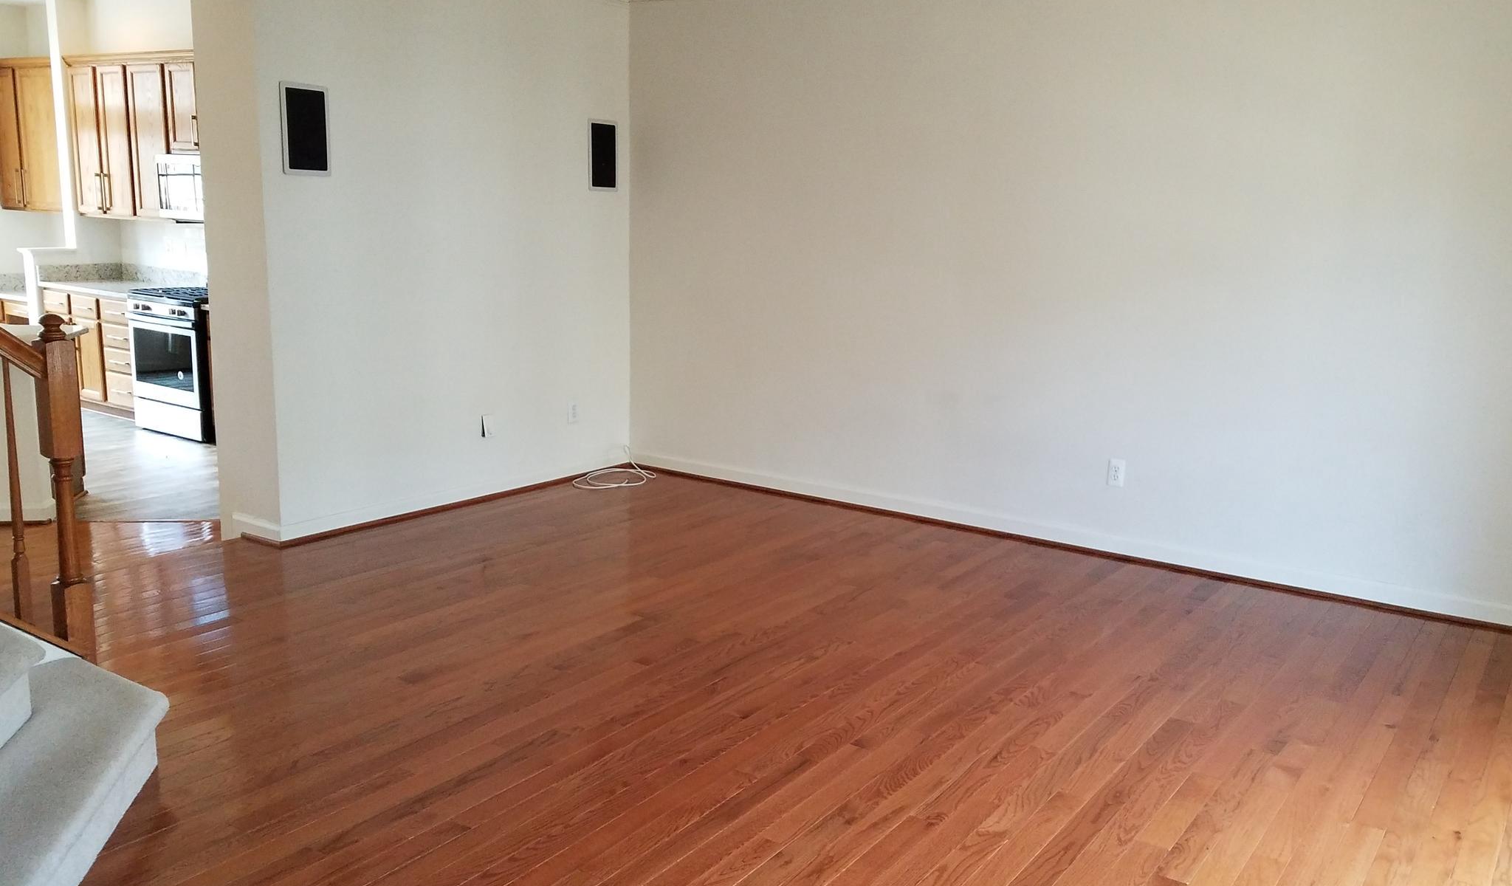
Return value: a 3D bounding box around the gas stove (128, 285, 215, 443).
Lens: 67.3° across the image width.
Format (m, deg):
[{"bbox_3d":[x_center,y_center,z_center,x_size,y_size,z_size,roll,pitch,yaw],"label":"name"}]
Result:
[{"bbox_3d":[-3.815,-0.552,7.876,0.745,0.931,0.680,9,14,30],"label":"gas stove"}]

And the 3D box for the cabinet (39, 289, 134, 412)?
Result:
[{"bbox_3d":[-4.615,-0.691,8.405,1.152,0.842,0.591,9,14,30],"label":"cabinet"}]

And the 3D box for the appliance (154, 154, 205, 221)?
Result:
[{"bbox_3d":[-3.683,-1.740,7.760,0.746,0.424,0.394,9,14,30],"label":"appliance"}]

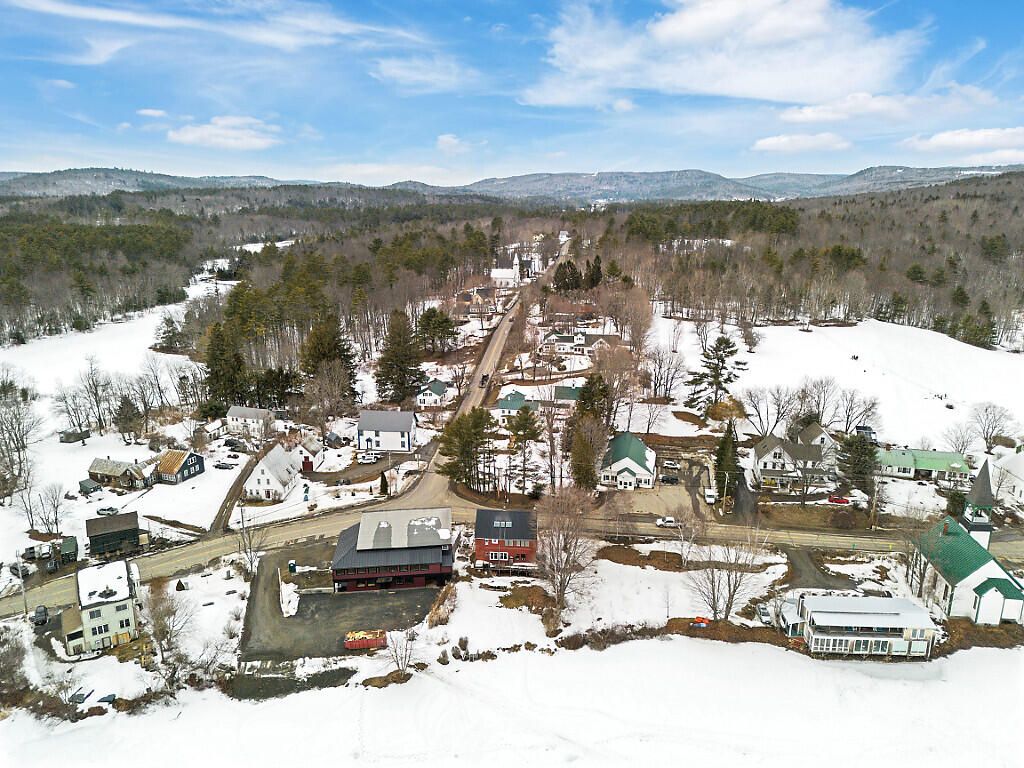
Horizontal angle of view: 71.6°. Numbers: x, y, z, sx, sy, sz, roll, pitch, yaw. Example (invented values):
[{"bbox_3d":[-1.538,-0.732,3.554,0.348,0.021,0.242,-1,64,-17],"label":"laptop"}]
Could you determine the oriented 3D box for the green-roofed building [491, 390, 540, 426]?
[{"bbox_3d":[1.800,8.033,228.022,13.300,8.600,11.000,2,15,6],"label":"green-roofed building"}]

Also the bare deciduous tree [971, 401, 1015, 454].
[{"bbox_3d":[132.239,11.996,194.814,9.800,14.350,9.800,10,17,34],"label":"bare deciduous tree"}]

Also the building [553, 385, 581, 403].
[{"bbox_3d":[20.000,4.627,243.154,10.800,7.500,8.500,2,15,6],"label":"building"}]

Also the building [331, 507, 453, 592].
[{"bbox_3d":[-23.000,30.660,138.660,22.000,12.000,15.200,-2,15,-6],"label":"building"}]

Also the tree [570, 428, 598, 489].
[{"bbox_3d":[17.980,18.430,176.030,6.940,16.020,6.600,0,14,0],"label":"tree"}]

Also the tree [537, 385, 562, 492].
[{"bbox_3d":[9.402,13.370,172.545,6.500,27.300,6.500,1,14,3],"label":"tree"}]

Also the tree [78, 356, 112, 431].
[{"bbox_3d":[-128.302,3.389,218.642,8.500,24.200,8.500,-8,16,-30],"label":"tree"}]

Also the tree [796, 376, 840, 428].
[{"bbox_3d":[87.680,6.550,203.580,12.590,17.960,12.590,0,15,0],"label":"tree"}]

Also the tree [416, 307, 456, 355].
[{"bbox_3d":[-33.140,-23.880,312.210,17.000,20.520,14.500,0,15,0],"label":"tree"}]

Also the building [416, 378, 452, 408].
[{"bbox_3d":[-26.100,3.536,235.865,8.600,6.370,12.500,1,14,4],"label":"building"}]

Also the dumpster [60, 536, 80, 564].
[{"bbox_3d":[-86.200,32.550,138.550,2.500,2.400,6.700,-7,17,-26],"label":"dumpster"}]

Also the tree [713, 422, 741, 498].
[{"bbox_3d":[50.872,17.838,167.608,6.200,19.330,6.200,0,15,0],"label":"tree"}]

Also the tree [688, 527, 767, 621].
[{"bbox_3d":[36.837,32.919,122.503,12.800,17.077,11.500,0,15,0],"label":"tree"}]

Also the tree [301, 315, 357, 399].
[{"bbox_3d":[-60.250,-8.360,234.400,19.150,29.360,18.190,0,14,0],"label":"tree"}]

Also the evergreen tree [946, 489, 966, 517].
[{"bbox_3d":[100.703,27.114,160.322,4.100,7.040,4.100,10,17,33],"label":"evergreen tree"}]

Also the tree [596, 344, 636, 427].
[{"bbox_3d":[30.510,1.680,209.960,12.380,26.070,12.380,0,15,0],"label":"tree"}]

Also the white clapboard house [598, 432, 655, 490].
[{"bbox_3d":[30.570,19.830,184.120,13.440,7.620,21.590,3,15,12],"label":"white clapboard house"}]

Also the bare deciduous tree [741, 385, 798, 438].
[{"bbox_3d":[75.390,8.570,207.870,16.980,17.390,16.130,0,14,0],"label":"bare deciduous tree"}]

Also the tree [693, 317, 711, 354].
[{"bbox_3d":[81.650,-20.660,306.310,7.760,15.350,7.760,0,15,0],"label":"tree"}]

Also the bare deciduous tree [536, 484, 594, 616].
[{"bbox_3d":[9.380,28.540,122.820,10.330,23.290,10.330,0,15,0],"label":"bare deciduous tree"}]

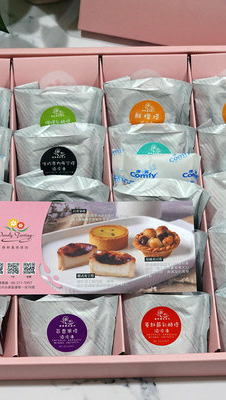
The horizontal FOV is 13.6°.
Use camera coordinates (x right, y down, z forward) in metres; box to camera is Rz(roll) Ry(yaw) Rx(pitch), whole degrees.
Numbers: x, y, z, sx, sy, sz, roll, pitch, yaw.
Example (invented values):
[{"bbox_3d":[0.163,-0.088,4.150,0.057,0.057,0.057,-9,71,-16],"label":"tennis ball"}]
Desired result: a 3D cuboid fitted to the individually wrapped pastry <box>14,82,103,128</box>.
[{"bbox_3d":[-0.059,-0.087,1.038,0.095,0.035,0.079,-1,105,-1],"label":"individually wrapped pastry"}]

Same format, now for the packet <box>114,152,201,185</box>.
[{"bbox_3d":[0.045,-0.022,1.002,0.094,0.011,0.054,-1,105,-1],"label":"packet"}]

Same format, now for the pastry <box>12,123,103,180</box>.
[{"bbox_3d":[-0.056,-0.042,1.017,0.095,0.035,0.079,-1,105,-1],"label":"pastry"}]

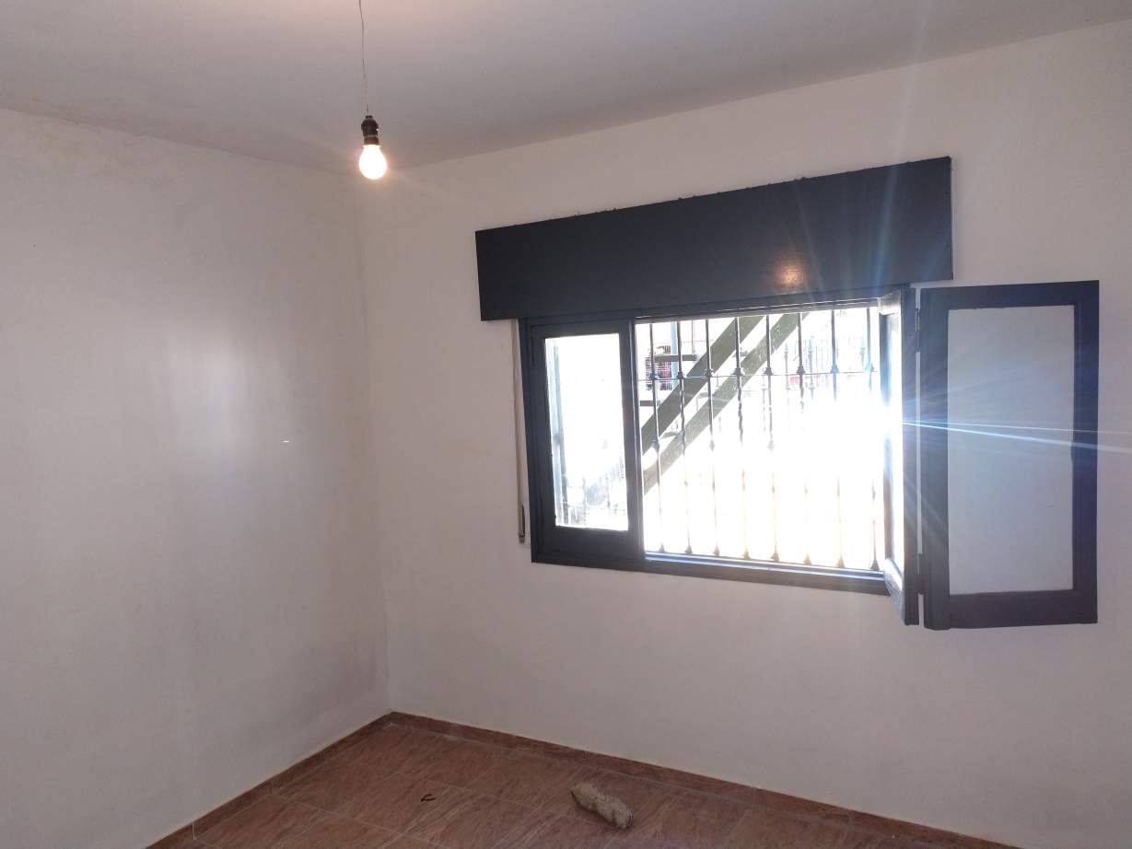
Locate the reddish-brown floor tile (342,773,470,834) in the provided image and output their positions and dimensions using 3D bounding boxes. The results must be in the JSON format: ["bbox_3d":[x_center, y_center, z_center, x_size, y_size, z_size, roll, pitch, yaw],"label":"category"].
[{"bbox_3d":[-0.634,1.452,3.142,0.342,0.010,0.342,0,4,29],"label":"reddish-brown floor tile"}]

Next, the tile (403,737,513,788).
[{"bbox_3d":[-0.464,1.425,3.444,0.342,0.010,0.342,0,4,29],"label":"tile"}]

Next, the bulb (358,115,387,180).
[{"bbox_3d":[-0.412,-0.591,1.740,0.060,0.138,0.060,-2,4,0],"label":"bulb"}]

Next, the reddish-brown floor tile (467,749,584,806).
[{"bbox_3d":[-0.169,1.423,3.278,0.342,0.010,0.342,0,4,29],"label":"reddish-brown floor tile"}]

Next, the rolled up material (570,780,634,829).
[{"bbox_3d":[0.131,1.384,2.984,0.085,0.082,0.270,-5,5,-39],"label":"rolled up material"}]

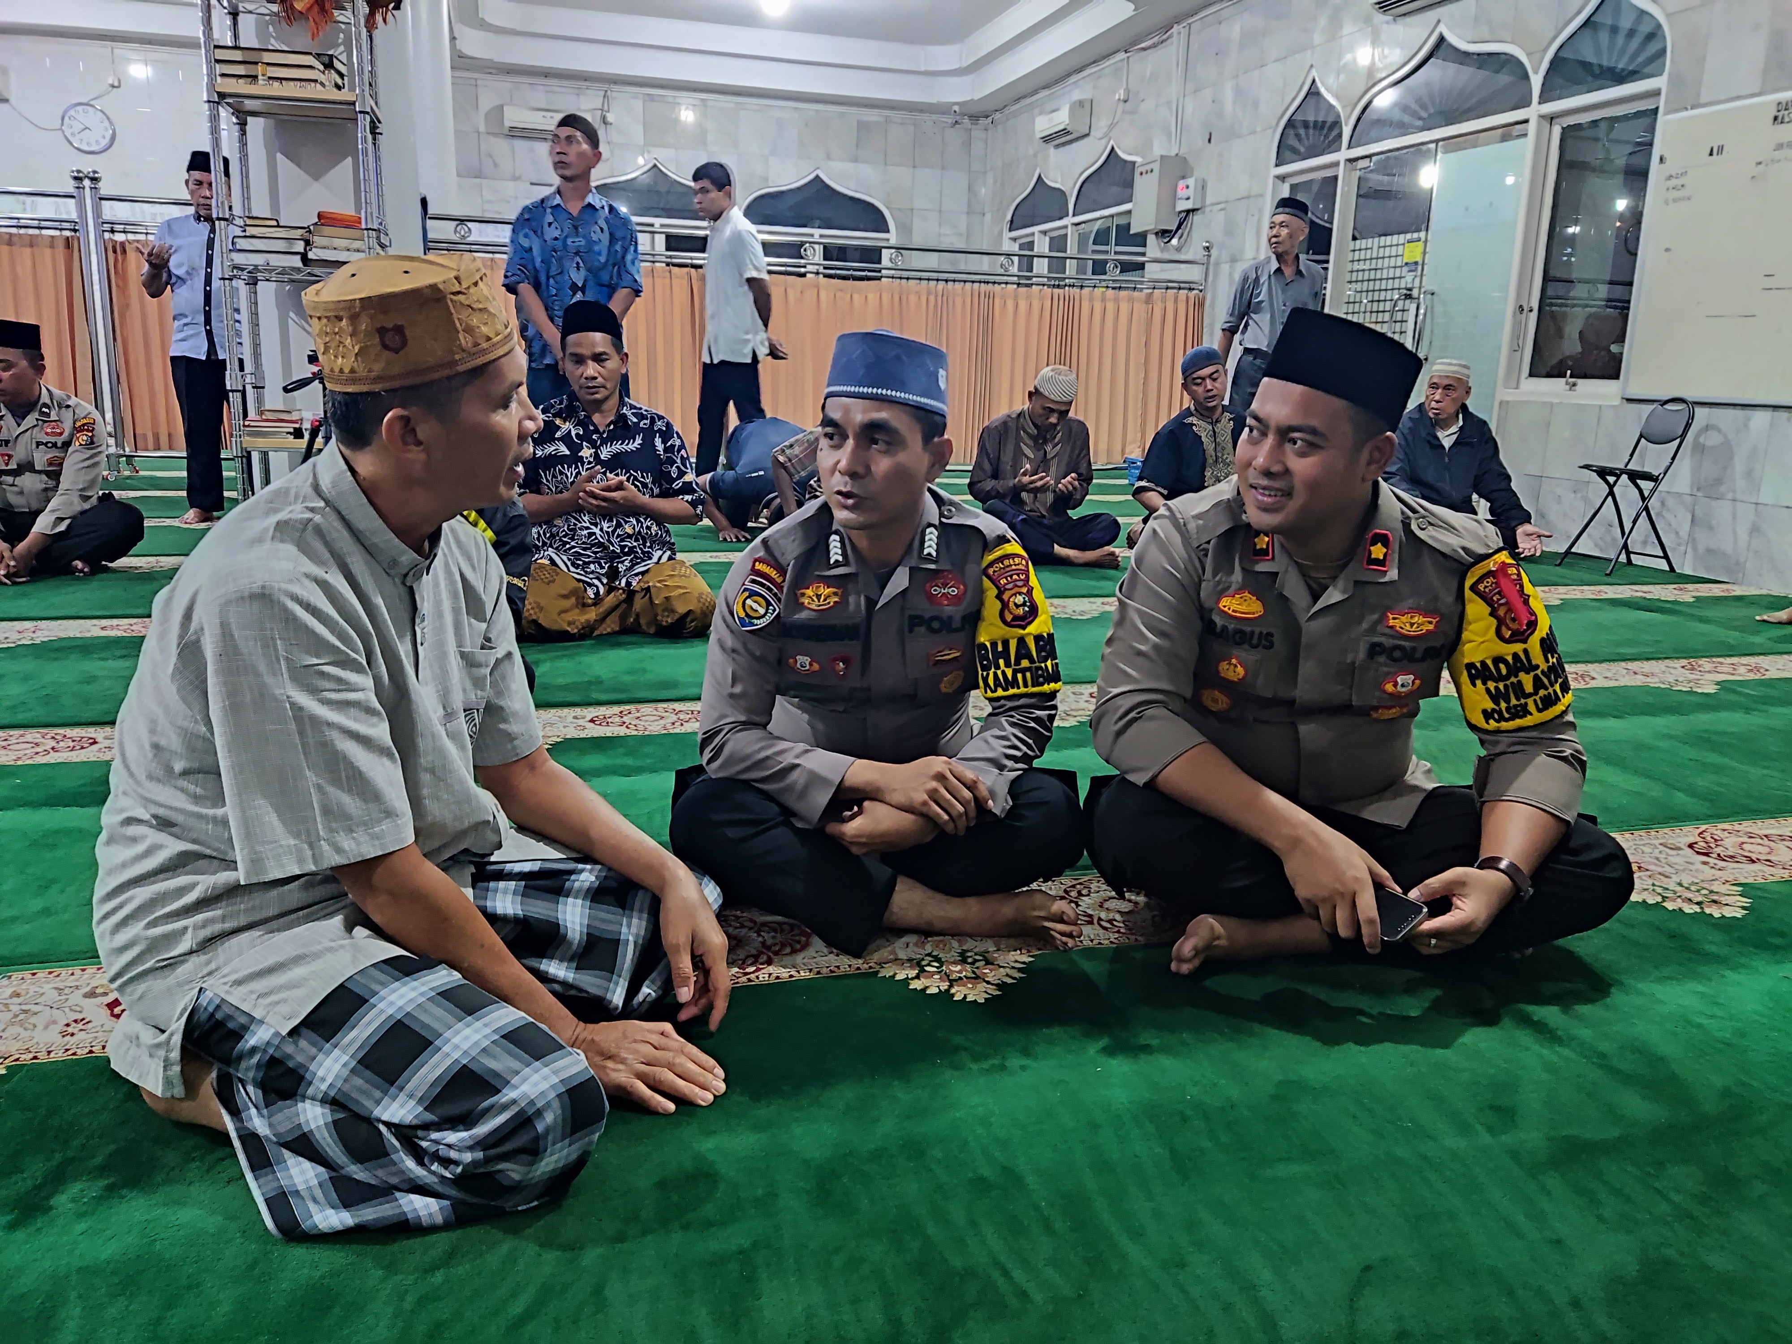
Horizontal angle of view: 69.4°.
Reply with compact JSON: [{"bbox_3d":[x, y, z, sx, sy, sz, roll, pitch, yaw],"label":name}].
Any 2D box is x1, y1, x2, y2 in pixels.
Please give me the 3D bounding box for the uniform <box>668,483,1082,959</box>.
[{"bbox_3d":[-0.028,0.021,2.064,0.630,0.620,0.570,2,13,0],"label":"uniform"}]

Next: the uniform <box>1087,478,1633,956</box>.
[{"bbox_3d":[0.738,0.021,2.090,0.710,0.660,0.600,6,14,17],"label":"uniform"}]

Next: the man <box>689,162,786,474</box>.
[{"bbox_3d":[-0.755,-1.463,5.965,0.360,1.660,0.450,-6,16,-31],"label":"man"}]

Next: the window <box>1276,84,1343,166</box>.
[{"bbox_3d":[2.713,-3.593,8.416,0.070,0.502,0.740,-2,14,-16],"label":"window"}]

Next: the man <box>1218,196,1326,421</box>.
[{"bbox_3d":[1.926,-1.513,6.543,0.480,1.670,0.310,8,15,23],"label":"man"}]

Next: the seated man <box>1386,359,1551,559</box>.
[{"bbox_3d":[2.633,-0.969,6.039,0.710,0.890,0.600,8,15,23],"label":"seated man"}]

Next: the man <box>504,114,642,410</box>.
[{"bbox_3d":[-1.227,-1.271,5.032,0.520,1.670,0.330,-1,13,-12],"label":"man"}]

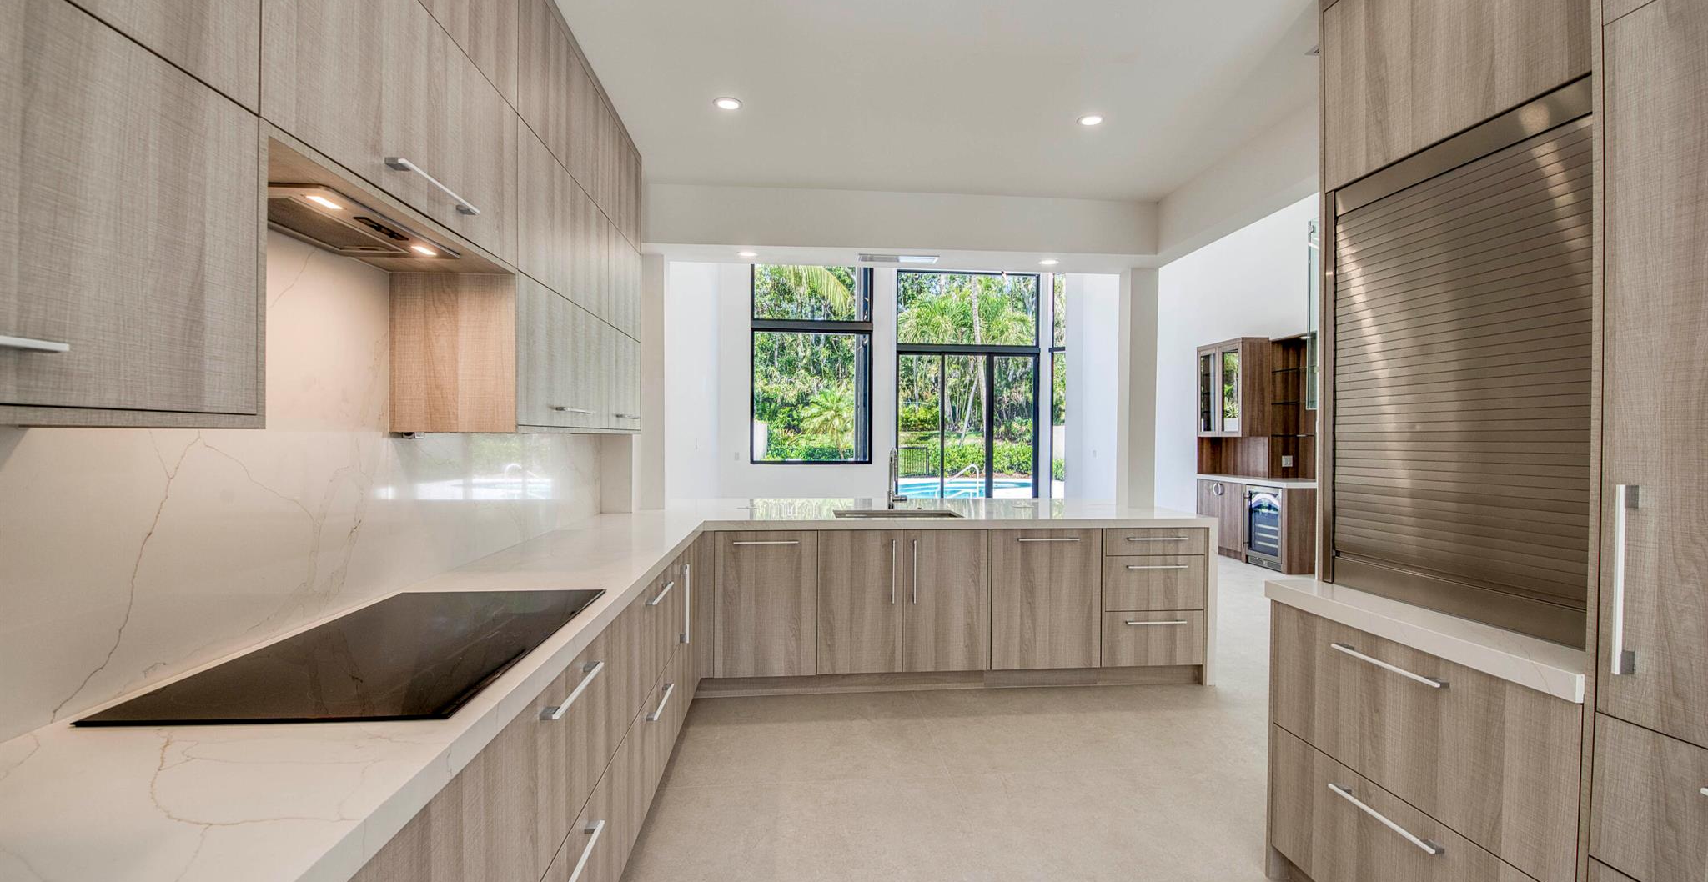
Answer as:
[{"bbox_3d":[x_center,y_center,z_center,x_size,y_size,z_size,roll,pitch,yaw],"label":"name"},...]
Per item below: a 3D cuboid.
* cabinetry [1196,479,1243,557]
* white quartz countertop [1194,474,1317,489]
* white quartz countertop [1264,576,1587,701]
[{"bbox_3d":[4.633,0.914,8.501,0.580,0.860,0.897,0,0,-4],"label":"cabinetry"},{"bbox_3d":[4.663,0.458,8.121,0.600,0.050,1.656,0,0,-4],"label":"white quartz countertop"},{"bbox_3d":[1.632,0.470,1.815,0.600,0.049,0.889,0,0,-4],"label":"white quartz countertop"}]

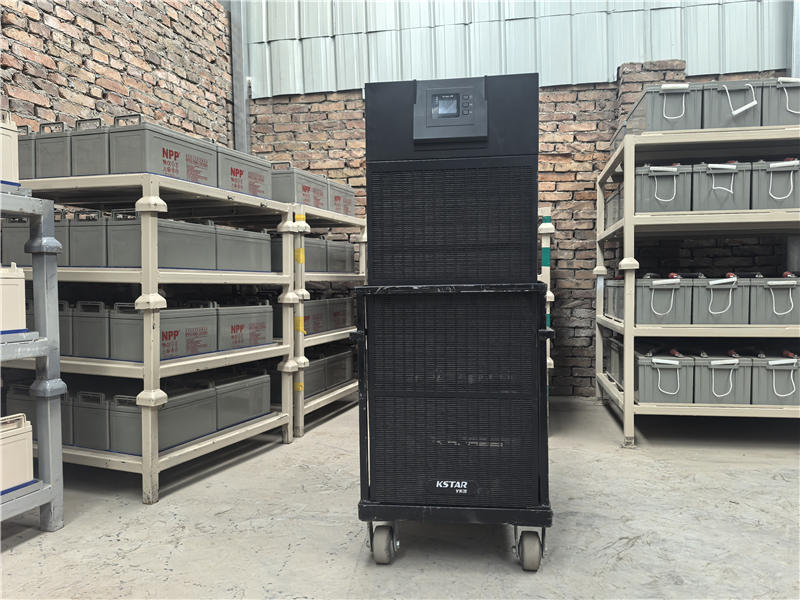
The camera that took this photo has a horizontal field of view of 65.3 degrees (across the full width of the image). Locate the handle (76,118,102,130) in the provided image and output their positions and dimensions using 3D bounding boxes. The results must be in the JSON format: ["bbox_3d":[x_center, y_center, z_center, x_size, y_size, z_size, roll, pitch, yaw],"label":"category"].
[{"bbox_3d":[-1.088,-0.611,2.187,0.116,0.041,0.020,0,1,20],"label":"handle"}]

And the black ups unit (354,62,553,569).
[{"bbox_3d":[0.179,0.064,1.907,0.478,1.228,0.750,0,1,7],"label":"black ups unit"}]

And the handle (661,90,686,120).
[{"bbox_3d":[1.220,-0.870,2.779,0.109,0.135,0.030,0,1,12],"label":"handle"}]

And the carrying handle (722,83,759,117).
[{"bbox_3d":[1.486,-0.873,2.724,0.141,0.140,0.030,0,1,12],"label":"carrying handle"}]

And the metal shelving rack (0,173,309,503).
[{"bbox_3d":[-1.025,0.119,2.627,0.786,1.103,0.957,0,1,20],"label":"metal shelving rack"}]

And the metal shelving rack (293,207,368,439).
[{"bbox_3d":[-0.691,0.103,3.543,0.786,1.103,0.928,0,1,20],"label":"metal shelving rack"}]

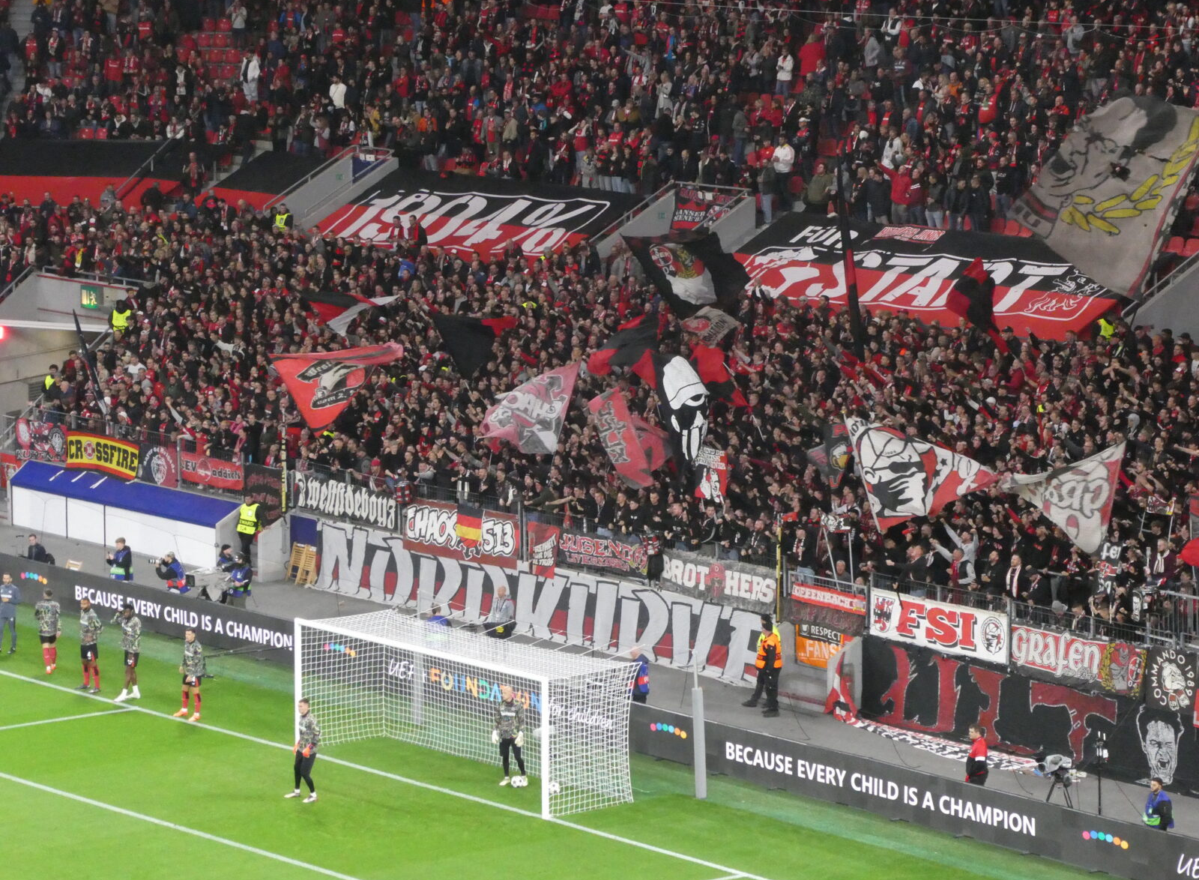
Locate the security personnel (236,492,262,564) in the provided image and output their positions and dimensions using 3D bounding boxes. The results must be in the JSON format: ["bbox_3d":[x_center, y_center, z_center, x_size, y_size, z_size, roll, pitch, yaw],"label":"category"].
[{"bbox_3d":[-8.065,2.047,107.419,0.580,1.760,0.380,5,9,30],"label":"security personnel"}]

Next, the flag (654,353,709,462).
[{"bbox_3d":[1.744,-0.633,97.300,1.100,2.250,0.450,3,8,21],"label":"flag"}]

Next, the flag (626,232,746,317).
[{"bbox_3d":[1.947,-3.736,105.075,2.700,1.950,0.500,3,8,18],"label":"flag"}]

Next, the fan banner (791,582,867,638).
[{"bbox_3d":[4.543,3.372,92.744,0.070,0.800,2.200,-7,11,-39],"label":"fan banner"}]

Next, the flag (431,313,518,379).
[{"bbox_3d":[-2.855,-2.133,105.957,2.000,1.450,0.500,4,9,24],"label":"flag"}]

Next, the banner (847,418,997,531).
[{"bbox_3d":[6.282,0.664,90.761,2.700,2.300,0.400,-10,8,14],"label":"banner"}]

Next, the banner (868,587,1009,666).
[{"bbox_3d":[6.444,3.555,89.499,0.080,0.970,3.800,-6,10,-39],"label":"banner"}]

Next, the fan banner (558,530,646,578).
[{"bbox_3d":[0.049,2.391,98.224,0.070,0.700,2.950,-7,11,-39],"label":"fan banner"}]

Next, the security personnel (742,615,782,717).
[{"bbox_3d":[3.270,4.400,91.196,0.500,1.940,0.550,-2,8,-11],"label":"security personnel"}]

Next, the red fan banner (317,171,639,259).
[{"bbox_3d":[-3.341,-6.024,125.675,3.500,0.200,11.000,-36,27,-30],"label":"red fan banner"}]

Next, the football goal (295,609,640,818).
[{"bbox_3d":[-2.464,4.897,85.344,2.220,2.560,7.560,-6,10,-39],"label":"football goal"}]

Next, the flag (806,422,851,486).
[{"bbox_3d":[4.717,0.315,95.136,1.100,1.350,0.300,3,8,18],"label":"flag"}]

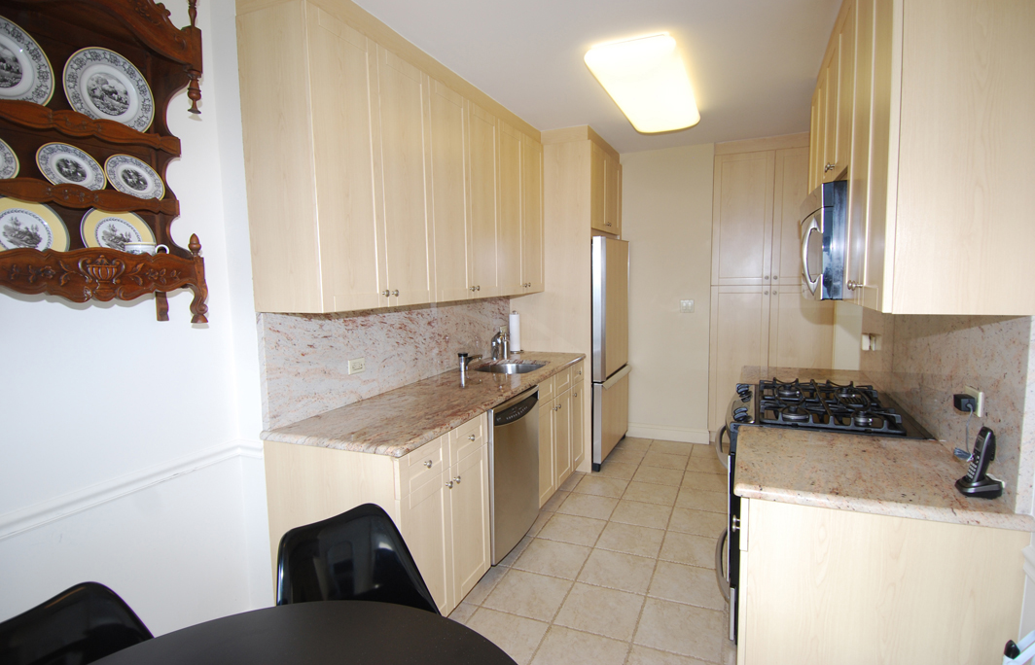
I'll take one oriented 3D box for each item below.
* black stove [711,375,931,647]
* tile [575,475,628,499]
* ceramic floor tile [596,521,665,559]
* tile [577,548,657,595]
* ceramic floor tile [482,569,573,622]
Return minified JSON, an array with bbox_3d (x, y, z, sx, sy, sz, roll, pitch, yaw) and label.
[{"bbox_3d":[1.204,0.739,2.180,0.675,0.940,0.780,1,5,23],"label":"black stove"},{"bbox_3d":[0.600,1.099,3.680,0.334,0.010,0.330,1,6,24],"label":"tile"},{"bbox_3d":[0.641,1.164,2.912,0.334,0.015,0.334,1,6,24],"label":"ceramic floor tile"},{"bbox_3d":[0.507,1.208,2.617,0.334,0.010,0.330,1,6,24],"label":"tile"},{"bbox_3d":[0.056,1.221,2.410,0.332,0.010,0.336,1,5,23],"label":"ceramic floor tile"}]

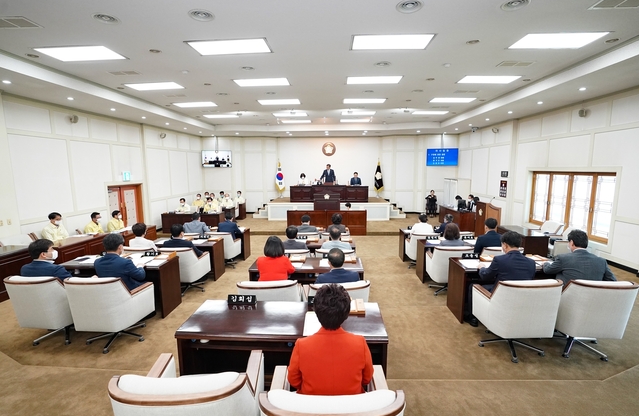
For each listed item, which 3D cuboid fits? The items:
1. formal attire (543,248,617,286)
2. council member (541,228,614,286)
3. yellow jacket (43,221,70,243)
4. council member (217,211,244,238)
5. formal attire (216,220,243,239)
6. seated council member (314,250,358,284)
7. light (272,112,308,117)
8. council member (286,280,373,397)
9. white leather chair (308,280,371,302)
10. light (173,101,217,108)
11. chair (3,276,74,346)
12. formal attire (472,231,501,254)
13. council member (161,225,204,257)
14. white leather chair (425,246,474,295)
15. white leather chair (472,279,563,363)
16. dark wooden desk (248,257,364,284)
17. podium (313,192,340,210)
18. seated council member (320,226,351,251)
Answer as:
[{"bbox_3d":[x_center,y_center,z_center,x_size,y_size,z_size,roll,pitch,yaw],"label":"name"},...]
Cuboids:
[{"bbox_3d":[3.193,0.822,3.519,0.622,0.694,0.530,-2,8,-9],"label":"formal attire"},{"bbox_3d":[2.908,0.935,3.513,0.620,1.340,0.780,-1,7,-2],"label":"council member"},{"bbox_3d":[-5.873,0.628,6.371,0.360,0.620,0.520,2,8,18],"label":"yellow jacket"},{"bbox_3d":[-1.852,0.672,6.265,0.550,1.250,0.750,0,7,6],"label":"council member"},{"bbox_3d":[-2.312,0.630,7.353,0.560,0.620,0.420,1,8,7],"label":"formal attire"},{"bbox_3d":[0.201,1.027,3.564,0.530,1.200,0.750,-1,7,0],"label":"seated council member"},{"bbox_3d":[-1.062,-3.476,10.523,1.212,0.071,0.556,0,8,3],"label":"light"},{"bbox_3d":[0.069,1.077,1.812,0.530,1.316,0.775,0,8,3],"label":"council member"},{"bbox_3d":[0.210,1.209,3.329,0.650,0.900,0.670,-1,7,-5],"label":"white leather chair"},{"bbox_3d":[-3.813,-3.215,8.796,1.212,0.071,0.556,0,8,3],"label":"light"},{"bbox_3d":[-3.352,1.241,3.727,0.673,0.887,0.694,1,8,11],"label":"chair"},{"bbox_3d":[3.157,0.720,5.234,0.520,0.620,0.420,0,8,-2],"label":"formal attire"},{"bbox_3d":[-2.689,0.911,5.664,0.580,1.270,0.750,1,8,7],"label":"council member"},{"bbox_3d":[2.137,1.006,4.734,0.650,0.900,0.670,0,7,6],"label":"white leather chair"},{"bbox_3d":[2.236,1.207,3.322,0.670,0.880,0.700,0,8,1],"label":"white leather chair"},{"bbox_3d":[-0.167,1.198,4.227,1.585,0.765,0.551,0,8,3],"label":"dark wooden desk"},{"bbox_3d":[0.341,0.027,11.921,1.120,1.280,0.650,0,8,3],"label":"podium"},{"bbox_3d":[0.310,0.946,5.389,0.530,1.234,0.765,0,8,3],"label":"seated council member"}]

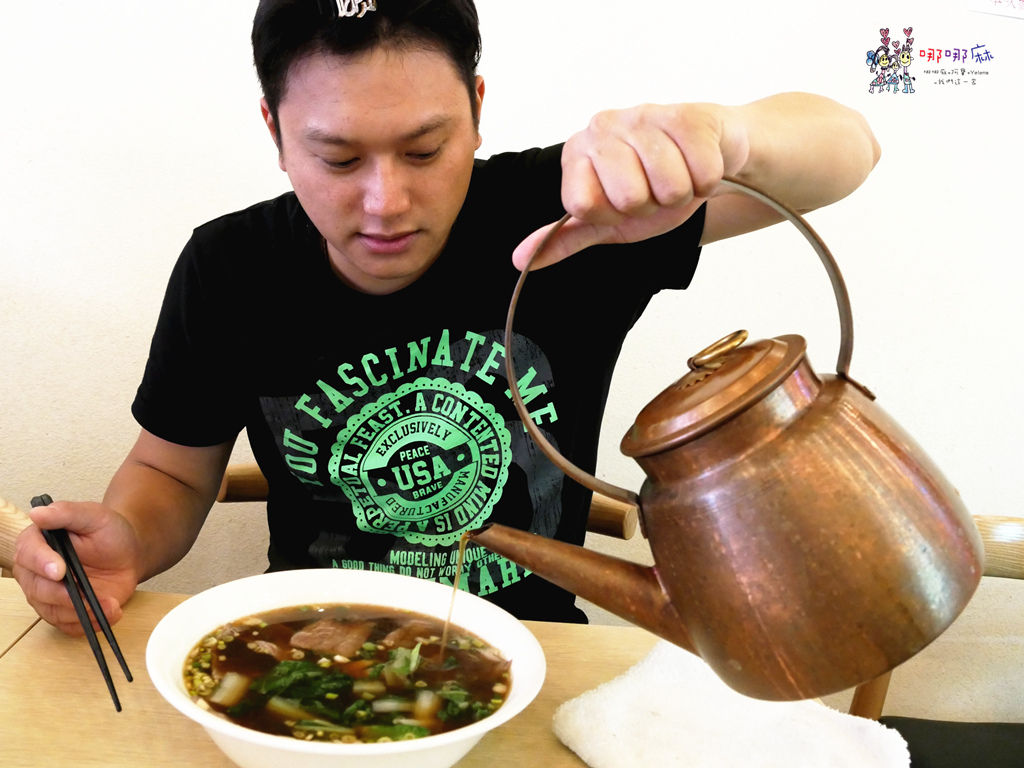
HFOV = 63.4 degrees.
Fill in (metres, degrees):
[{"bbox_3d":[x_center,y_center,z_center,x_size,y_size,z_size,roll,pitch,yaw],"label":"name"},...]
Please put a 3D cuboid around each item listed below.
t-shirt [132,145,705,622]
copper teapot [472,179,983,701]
[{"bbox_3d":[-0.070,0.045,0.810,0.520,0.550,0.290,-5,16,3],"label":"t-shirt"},{"bbox_3d":[0.082,0.027,0.457,0.242,0.272,0.166,-33,7,5],"label":"copper teapot"}]

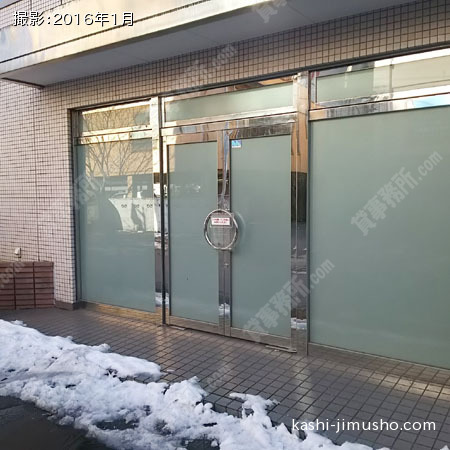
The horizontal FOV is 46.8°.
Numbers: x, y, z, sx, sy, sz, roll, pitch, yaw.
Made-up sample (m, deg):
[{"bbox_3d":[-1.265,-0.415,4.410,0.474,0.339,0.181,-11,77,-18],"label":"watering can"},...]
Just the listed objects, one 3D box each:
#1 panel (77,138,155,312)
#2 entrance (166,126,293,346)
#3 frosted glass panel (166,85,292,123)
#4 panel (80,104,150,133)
[{"bbox_3d":[-1.291,0.006,6.055,1.247,1.910,0.050,2,5,35],"label":"panel"},{"bbox_3d":[-0.015,0.096,5.150,1.515,2.050,0.100,2,5,35],"label":"entrance"},{"bbox_3d":[-0.011,-1.174,5.064,1.504,0.209,0.050,2,5,35],"label":"frosted glass panel"},{"bbox_3d":[-1.231,-1.154,5.677,1.190,0.203,0.030,2,4,38],"label":"panel"}]

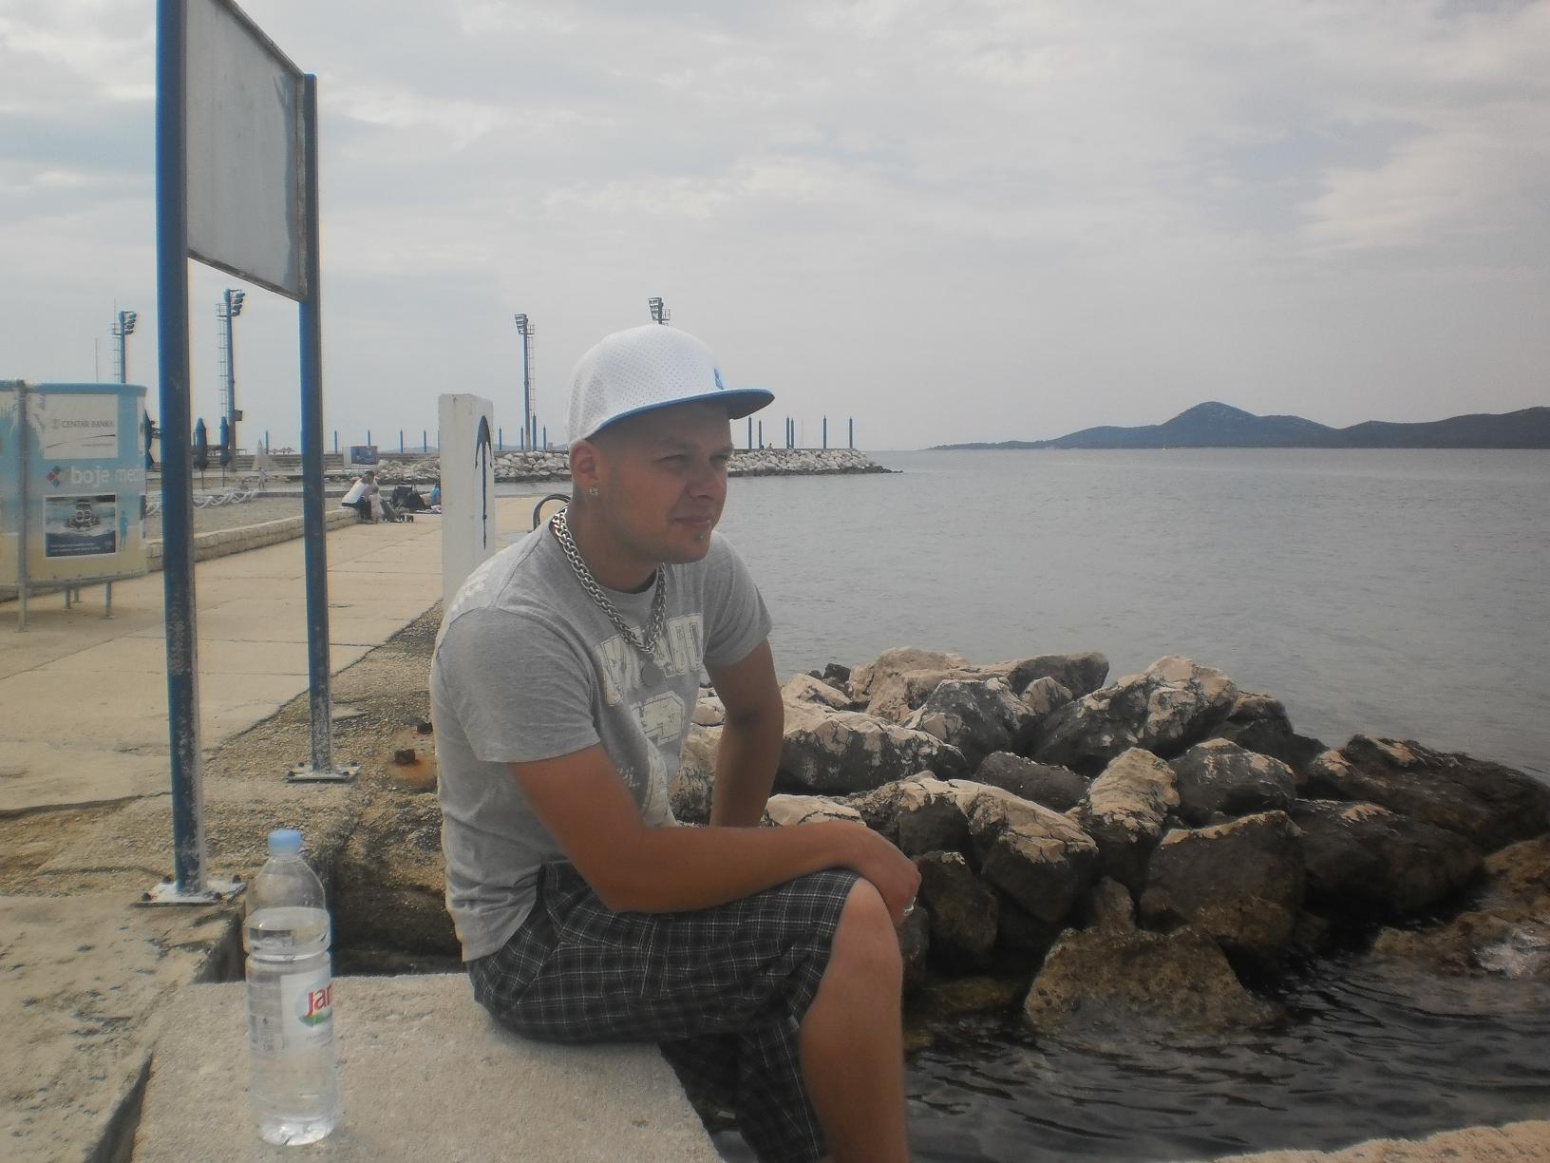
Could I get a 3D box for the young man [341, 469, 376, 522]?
[{"bbox_3d":[-7.731,-1.582,30.006,0.650,1.000,0.500,0,5,-3],"label":"young man"}]

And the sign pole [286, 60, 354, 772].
[{"bbox_3d":[-1.919,-0.630,6.712,0.250,2.901,0.250,0,5,-3],"label":"sign pole"}]

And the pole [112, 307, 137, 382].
[{"bbox_3d":[-61.186,-18.064,151.495,2.000,14.704,1.300,-4,6,-38],"label":"pole"}]

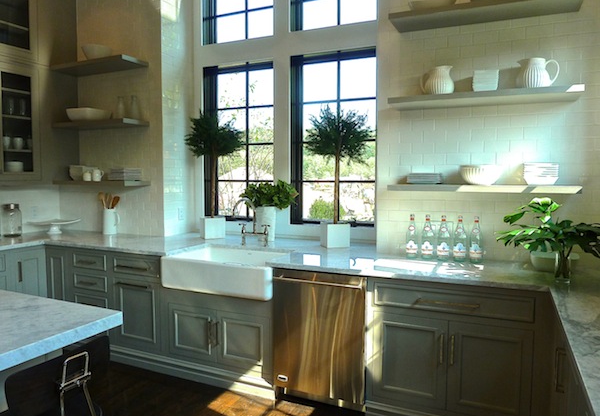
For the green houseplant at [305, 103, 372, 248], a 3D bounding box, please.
[{"bbox_3d":[0.296,-0.260,3.452,0.540,1.135,0.540,-1,4,-15],"label":"green houseplant"}]

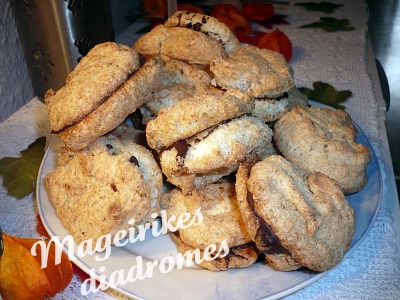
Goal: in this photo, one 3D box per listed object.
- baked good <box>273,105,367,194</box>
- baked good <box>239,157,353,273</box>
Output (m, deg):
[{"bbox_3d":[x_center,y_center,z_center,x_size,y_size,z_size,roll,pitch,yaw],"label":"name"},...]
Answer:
[{"bbox_3d":[0.081,0.000,0.271,0.071,0.036,0.065,37,44,11],"label":"baked good"},{"bbox_3d":[0.052,0.034,0.218,0.070,0.035,0.066,34,42,-13],"label":"baked good"}]

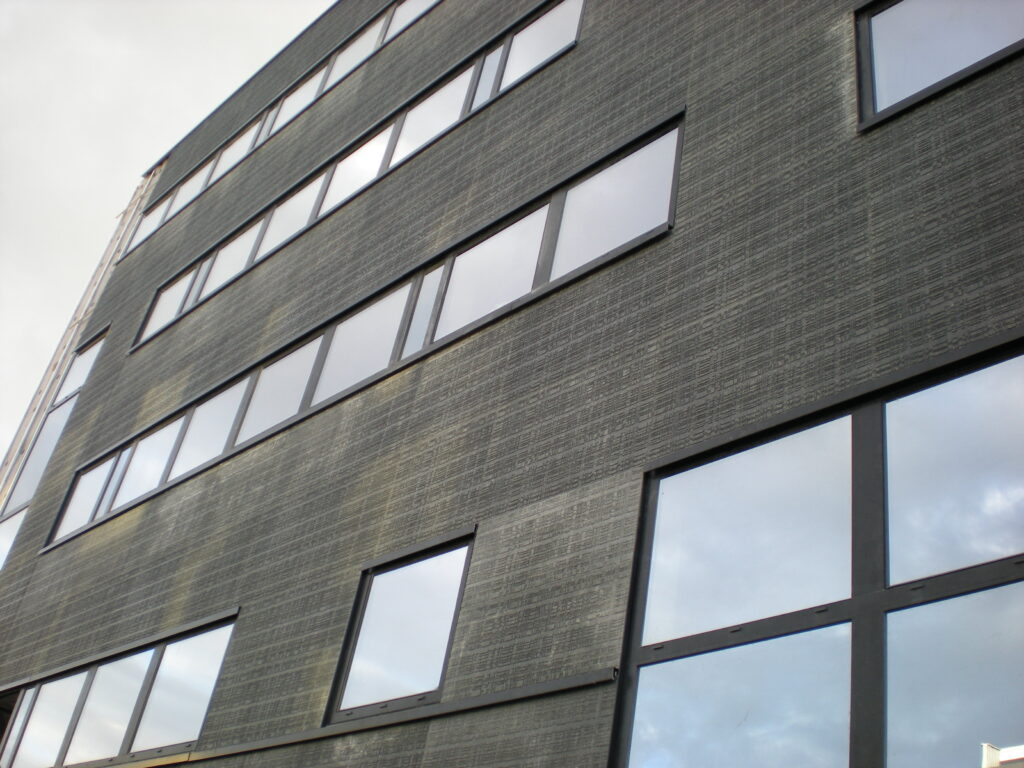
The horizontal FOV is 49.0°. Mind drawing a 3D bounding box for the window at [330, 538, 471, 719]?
[{"bbox_3d":[-0.830,1.826,8.376,0.110,1.196,1.224,36,-41,-31],"label":"window"}]

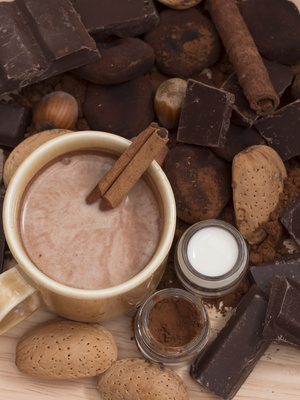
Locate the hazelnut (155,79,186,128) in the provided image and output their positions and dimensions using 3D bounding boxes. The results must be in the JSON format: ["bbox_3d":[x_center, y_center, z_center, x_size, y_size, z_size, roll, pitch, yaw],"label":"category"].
[{"bbox_3d":[0.011,-0.042,0.506,0.018,0.018,0.021,0,75,0],"label":"hazelnut"}]

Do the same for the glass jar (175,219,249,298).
[{"bbox_3d":[0.026,0.025,0.489,0.030,0.024,0.030,0,75,0],"label":"glass jar"}]

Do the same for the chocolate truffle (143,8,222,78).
[{"bbox_3d":[0.014,-0.070,0.514,0.035,0.019,0.033,0,75,0],"label":"chocolate truffle"}]

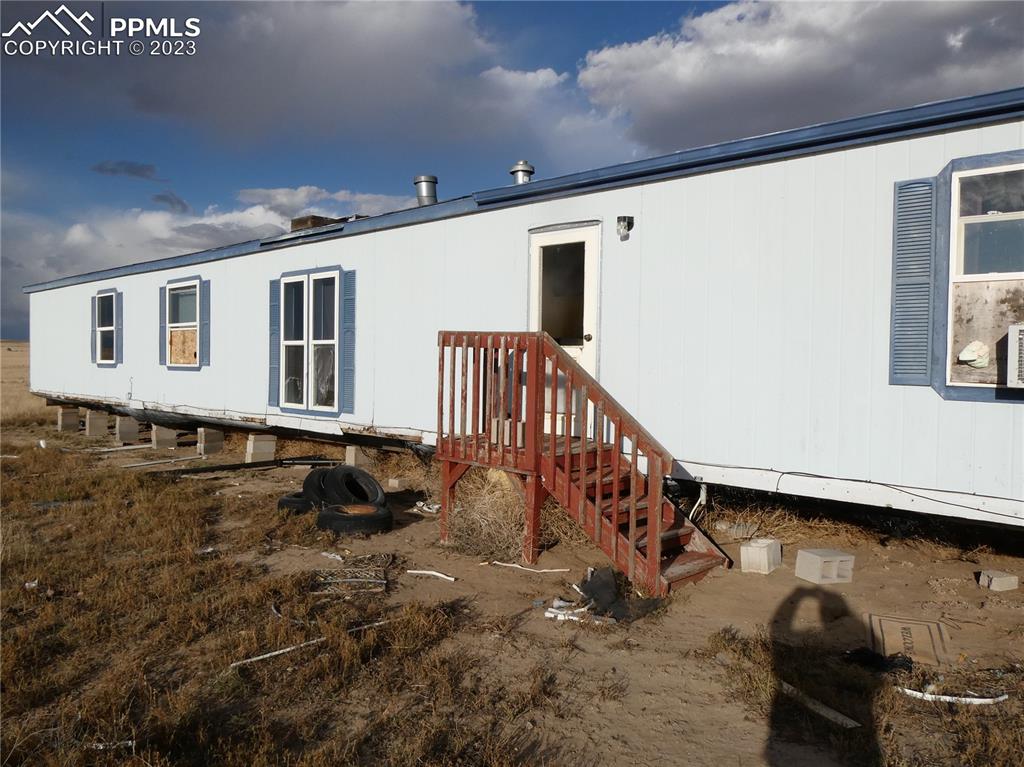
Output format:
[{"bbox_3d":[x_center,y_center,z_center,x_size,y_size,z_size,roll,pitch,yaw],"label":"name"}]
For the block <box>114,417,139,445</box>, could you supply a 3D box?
[{"bbox_3d":[-8.299,0.965,15.350,0.194,0.560,0.397,3,4,41],"label":"block"}]

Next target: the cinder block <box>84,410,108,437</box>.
[{"bbox_3d":[-9.803,0.923,16.773,0.195,0.606,0.397,2,2,41],"label":"cinder block"}]

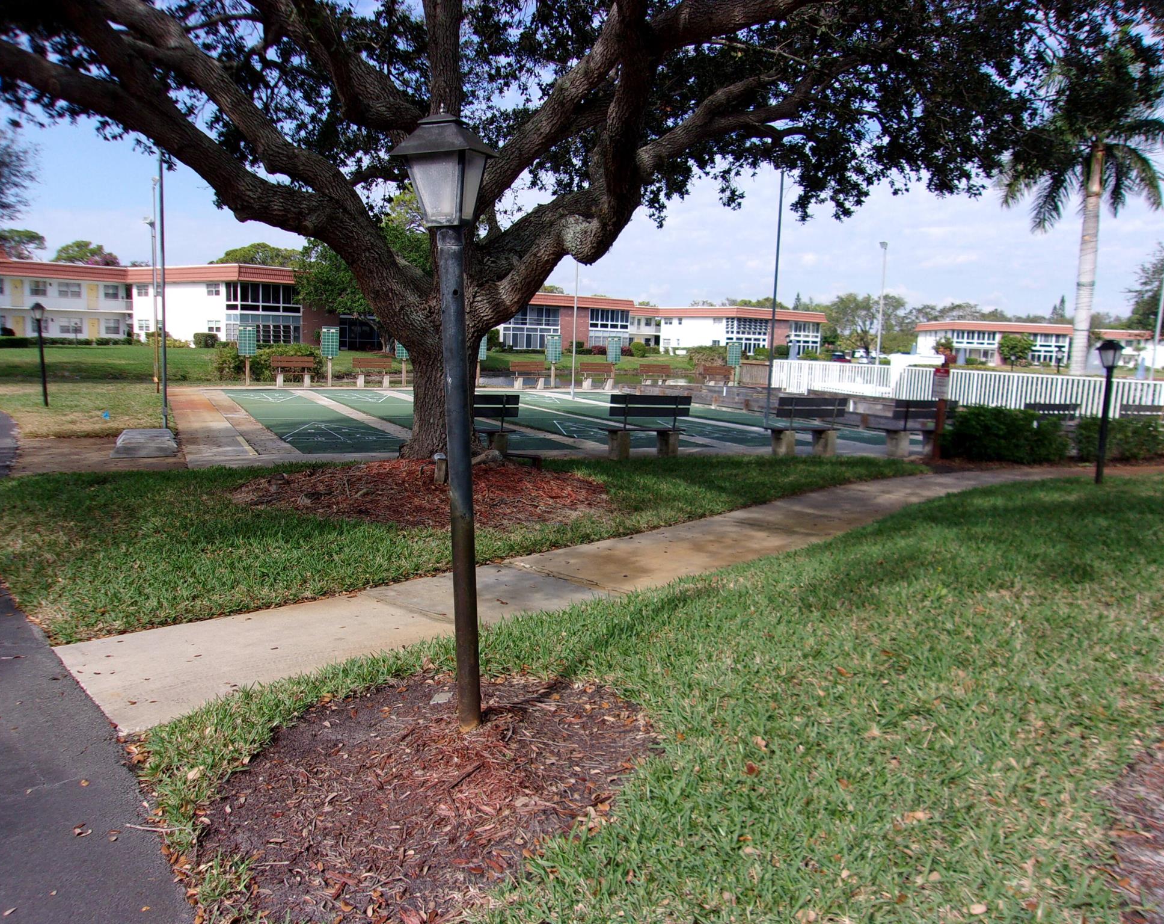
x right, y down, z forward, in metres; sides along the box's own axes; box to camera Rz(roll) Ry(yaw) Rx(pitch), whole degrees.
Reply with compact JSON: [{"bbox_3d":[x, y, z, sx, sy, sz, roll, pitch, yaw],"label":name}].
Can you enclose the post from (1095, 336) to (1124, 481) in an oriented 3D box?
[{"bbox_3d":[7.347,-0.698,13.509,0.290,2.018,0.290,-3,9,-36],"label":"post"}]

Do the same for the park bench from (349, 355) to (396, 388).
[{"bbox_3d":[-6.402,-2.720,29.615,1.250,0.920,0.540,-1,8,-24],"label":"park bench"}]

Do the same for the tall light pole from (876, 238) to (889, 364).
[{"bbox_3d":[11.507,-5.466,37.000,0.330,5.900,0.330,-1,8,-24],"label":"tall light pole"}]

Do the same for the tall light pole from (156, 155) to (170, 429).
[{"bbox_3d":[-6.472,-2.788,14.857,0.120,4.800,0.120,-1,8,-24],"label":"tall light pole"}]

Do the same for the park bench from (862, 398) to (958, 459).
[{"bbox_3d":[5.471,-0.573,15.869,1.330,0.920,0.500,-1,8,-21],"label":"park bench"}]

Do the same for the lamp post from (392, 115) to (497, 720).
[{"bbox_3d":[-0.434,-0.095,3.312,0.270,2.120,0.270,0,8,13],"label":"lamp post"}]

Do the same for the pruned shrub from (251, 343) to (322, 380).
[{"bbox_3d":[-10.019,-3.434,32.623,2.400,1.300,1.600,-1,8,-24],"label":"pruned shrub"}]

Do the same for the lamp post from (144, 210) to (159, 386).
[{"bbox_3d":[-12.270,-4.595,27.390,0.400,4.870,0.250,2,7,0],"label":"lamp post"}]

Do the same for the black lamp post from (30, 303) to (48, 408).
[{"bbox_3d":[-11.618,-2.309,20.676,0.290,2.230,0.290,-1,8,-24],"label":"black lamp post"}]

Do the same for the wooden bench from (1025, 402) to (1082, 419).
[{"bbox_3d":[7.752,-0.574,16.271,1.270,0.910,0.530,-1,8,-24],"label":"wooden bench"}]

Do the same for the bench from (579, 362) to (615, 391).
[{"bbox_3d":[0.543,-3.037,34.162,1.290,0.940,0.500,-1,8,-24],"label":"bench"}]

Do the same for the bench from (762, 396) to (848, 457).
[{"bbox_3d":[3.418,-0.566,15.010,1.280,0.920,0.530,-1,8,-24],"label":"bench"}]

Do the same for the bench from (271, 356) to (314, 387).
[{"bbox_3d":[-8.878,-2.765,29.570,1.260,0.920,0.500,-1,8,-24],"label":"bench"}]

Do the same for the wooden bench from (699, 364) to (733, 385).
[{"bbox_3d":[5.059,-2.983,34.729,1.250,0.920,0.540,-1,8,-24],"label":"wooden bench"}]

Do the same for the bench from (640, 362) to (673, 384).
[{"bbox_3d":[2.673,-2.929,33.664,1.250,0.920,0.540,-1,8,-24],"label":"bench"}]

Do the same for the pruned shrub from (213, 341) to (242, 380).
[{"bbox_3d":[-11.847,-3.430,32.118,1.100,1.300,1.100,-1,8,-24],"label":"pruned shrub"}]

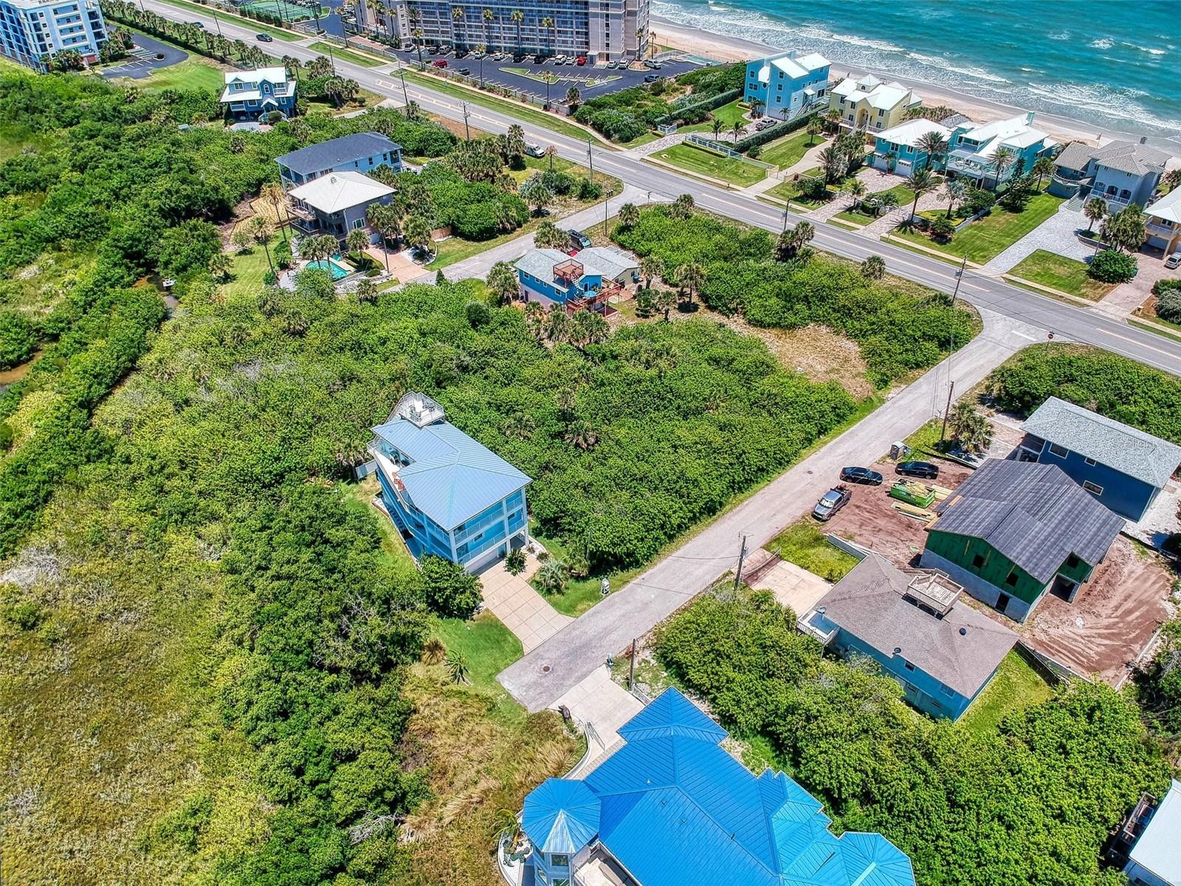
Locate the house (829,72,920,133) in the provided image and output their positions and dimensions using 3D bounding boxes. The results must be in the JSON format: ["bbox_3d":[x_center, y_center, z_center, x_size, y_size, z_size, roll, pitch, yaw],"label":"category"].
[{"bbox_3d":[62.734,-75.833,190.171,15.700,12.300,18.300,-27,44,-30],"label":"house"}]

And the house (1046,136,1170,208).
[{"bbox_3d":[95.680,-50.940,157.489,17.000,11.100,17.600,-27,44,-30],"label":"house"}]

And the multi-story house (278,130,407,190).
[{"bbox_3d":[-50.132,-56.508,171.789,21.854,8.722,12.348,-31,47,-33],"label":"multi-story house"}]

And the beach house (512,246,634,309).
[{"bbox_3d":[-0.495,-27.117,135.040,18.200,7.700,15.100,-30,46,-32],"label":"beach house"}]

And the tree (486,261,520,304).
[{"bbox_3d":[-13.393,-25.277,134.301,4.752,7.029,4.752,0,38,0],"label":"tree"}]

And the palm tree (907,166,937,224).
[{"bbox_3d":[57.731,-43.422,150.181,5.000,9.300,5.000,-31,46,-33],"label":"palm tree"}]

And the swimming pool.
[{"bbox_3d":[-44.164,-29.361,145.648,6.205,1.280,8.471,-31,47,-33],"label":"swimming pool"}]

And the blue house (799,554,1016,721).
[{"bbox_3d":[30.154,17.562,80.529,10.900,7.300,15.500,-31,47,-33],"label":"blue house"}]

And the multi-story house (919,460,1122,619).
[{"bbox_3d":[43.193,9.256,86.047,15.100,7.600,14.300,-31,46,-33],"label":"multi-story house"}]

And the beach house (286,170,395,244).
[{"bbox_3d":[-44.377,-42.564,154.295,14.900,10.500,14.700,-31,46,-33],"label":"beach house"}]

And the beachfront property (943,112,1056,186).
[{"bbox_3d":[80.392,-57.537,166.796,22.795,9.894,11.446,-31,47,-33],"label":"beachfront property"}]

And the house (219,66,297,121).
[{"bbox_3d":[-79.029,-84.061,203.944,16.405,9.843,12.352,-8,39,-9],"label":"house"}]

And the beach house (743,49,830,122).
[{"bbox_3d":[46.881,-87.238,205.538,19.000,12.000,17.000,-28,45,-30],"label":"beach house"}]

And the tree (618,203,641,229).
[{"bbox_3d":[7.166,-41.245,154.786,3.822,5.096,3.822,0,38,0],"label":"tree"}]

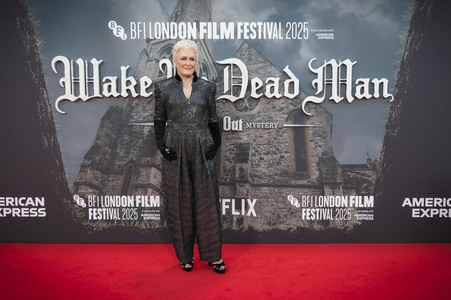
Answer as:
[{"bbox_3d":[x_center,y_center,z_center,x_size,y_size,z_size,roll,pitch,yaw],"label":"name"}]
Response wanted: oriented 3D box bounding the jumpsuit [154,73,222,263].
[{"bbox_3d":[-0.272,0.130,2.287,0.500,1.420,0.290,-1,3,-12],"label":"jumpsuit"}]

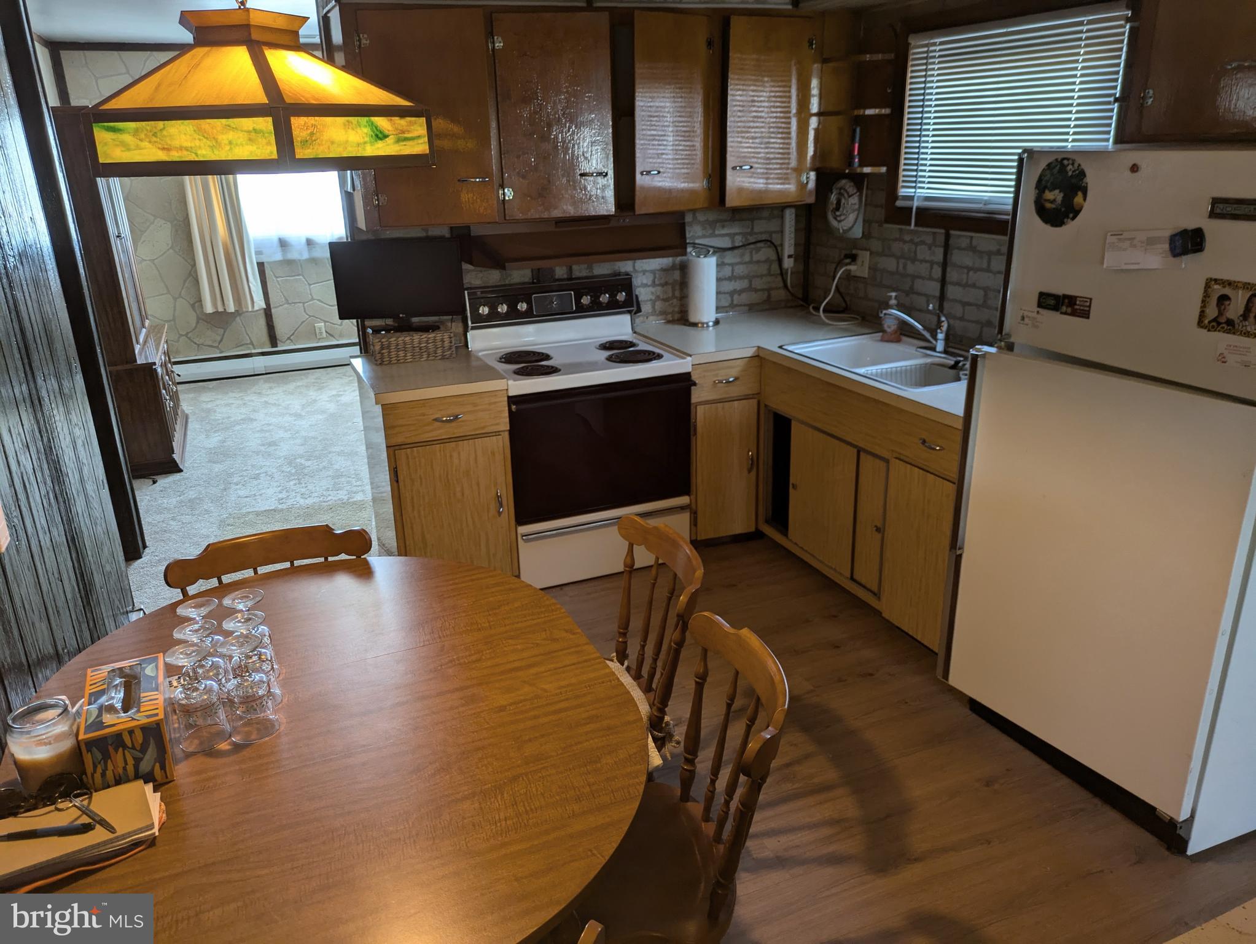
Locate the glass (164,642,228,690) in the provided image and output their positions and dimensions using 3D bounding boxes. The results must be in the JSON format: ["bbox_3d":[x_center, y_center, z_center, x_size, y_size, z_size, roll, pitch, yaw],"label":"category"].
[{"bbox_3d":[-0.760,0.397,1.603,0.082,0.169,0.082,-9,22,-21],"label":"glass"}]

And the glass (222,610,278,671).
[{"bbox_3d":[-0.709,0.356,1.714,0.082,0.169,0.082,-9,22,-21],"label":"glass"}]

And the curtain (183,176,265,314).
[{"bbox_3d":[-3.132,-2.012,6.959,0.441,1.557,0.119,-9,22,-21],"label":"curtain"}]

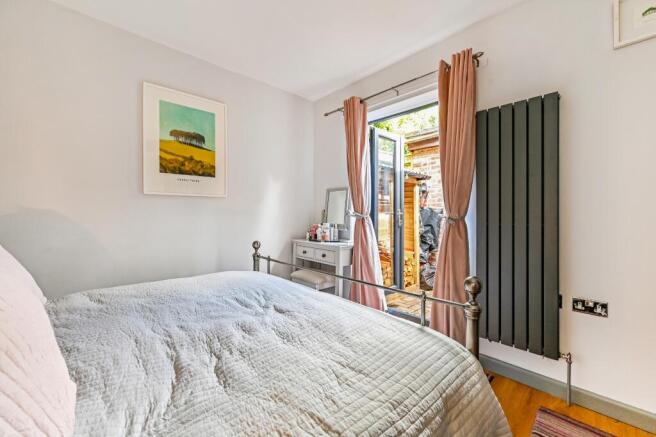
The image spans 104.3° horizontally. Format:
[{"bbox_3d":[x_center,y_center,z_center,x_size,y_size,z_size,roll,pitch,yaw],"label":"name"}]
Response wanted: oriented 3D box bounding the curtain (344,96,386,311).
[{"bbox_3d":[0.370,-0.063,2.536,0.160,2.318,0.496,-1,1,-44],"label":"curtain"}]

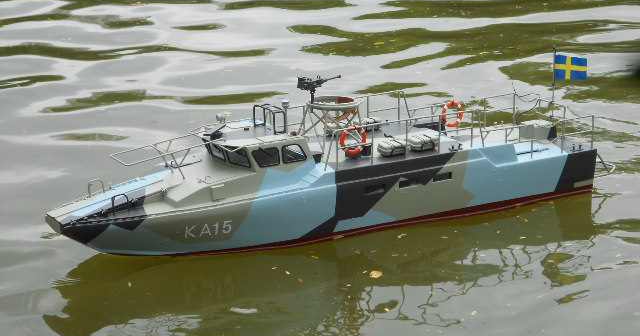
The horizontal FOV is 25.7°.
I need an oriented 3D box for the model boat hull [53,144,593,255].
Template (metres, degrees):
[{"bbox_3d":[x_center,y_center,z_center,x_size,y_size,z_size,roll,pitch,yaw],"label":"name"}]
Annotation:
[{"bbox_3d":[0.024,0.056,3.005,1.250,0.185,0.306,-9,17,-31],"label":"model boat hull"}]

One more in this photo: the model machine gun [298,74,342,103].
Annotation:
[{"bbox_3d":[-0.002,-0.164,2.945,0.119,0.056,0.021,-13,20,-40],"label":"model machine gun"}]

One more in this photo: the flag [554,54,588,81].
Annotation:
[{"bbox_3d":[0.588,-0.234,3.283,0.084,0.059,0.008,-5,16,-19],"label":"flag"}]

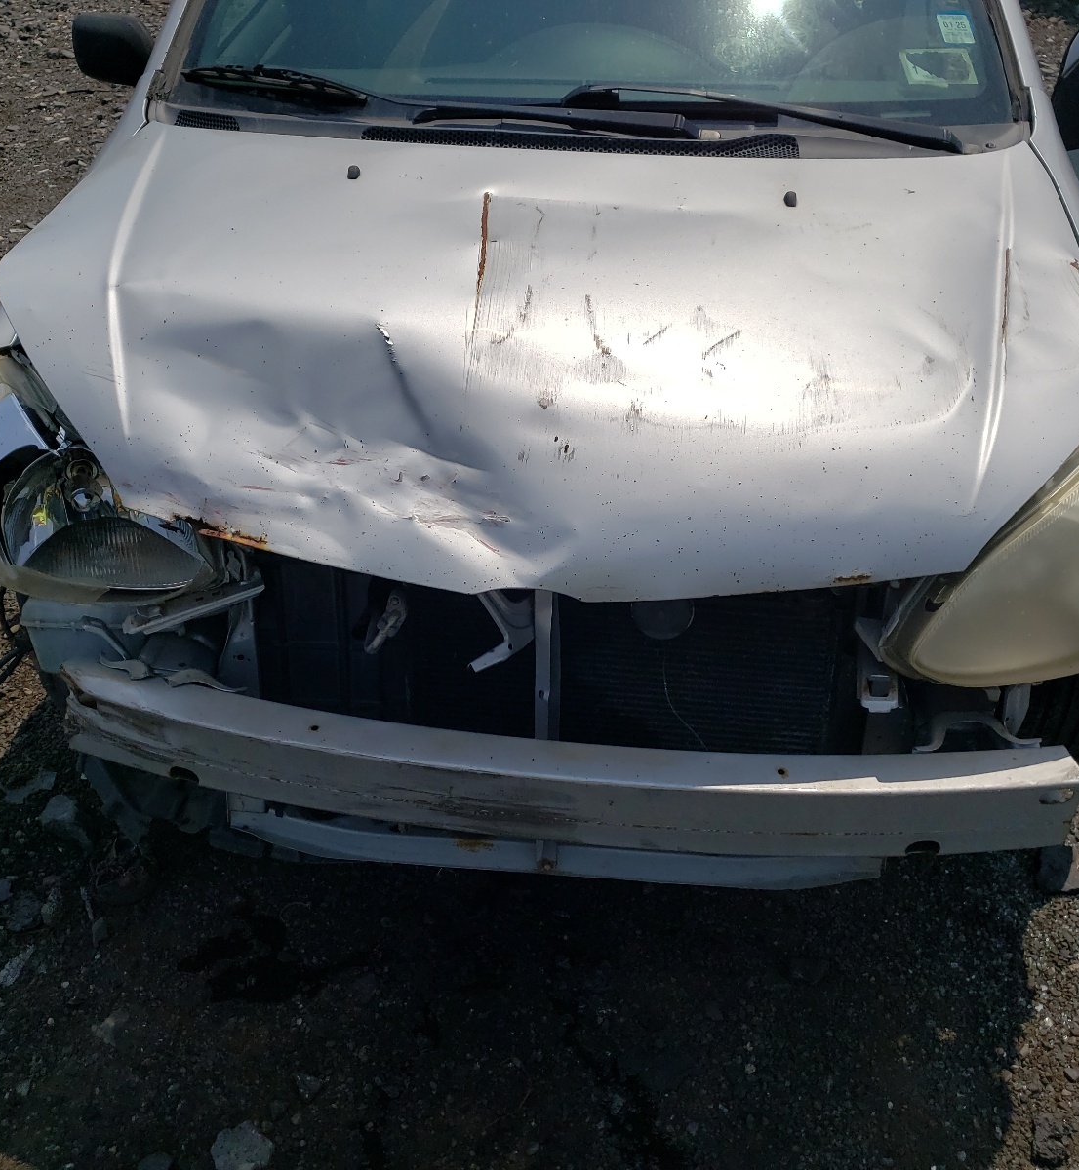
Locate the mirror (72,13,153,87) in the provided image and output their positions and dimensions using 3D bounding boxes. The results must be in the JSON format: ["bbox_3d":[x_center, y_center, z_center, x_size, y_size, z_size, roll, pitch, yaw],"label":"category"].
[{"bbox_3d":[-0.785,-1.030,2.262,0.185,0.130,0.110,1,34,2],"label":"mirror"}]

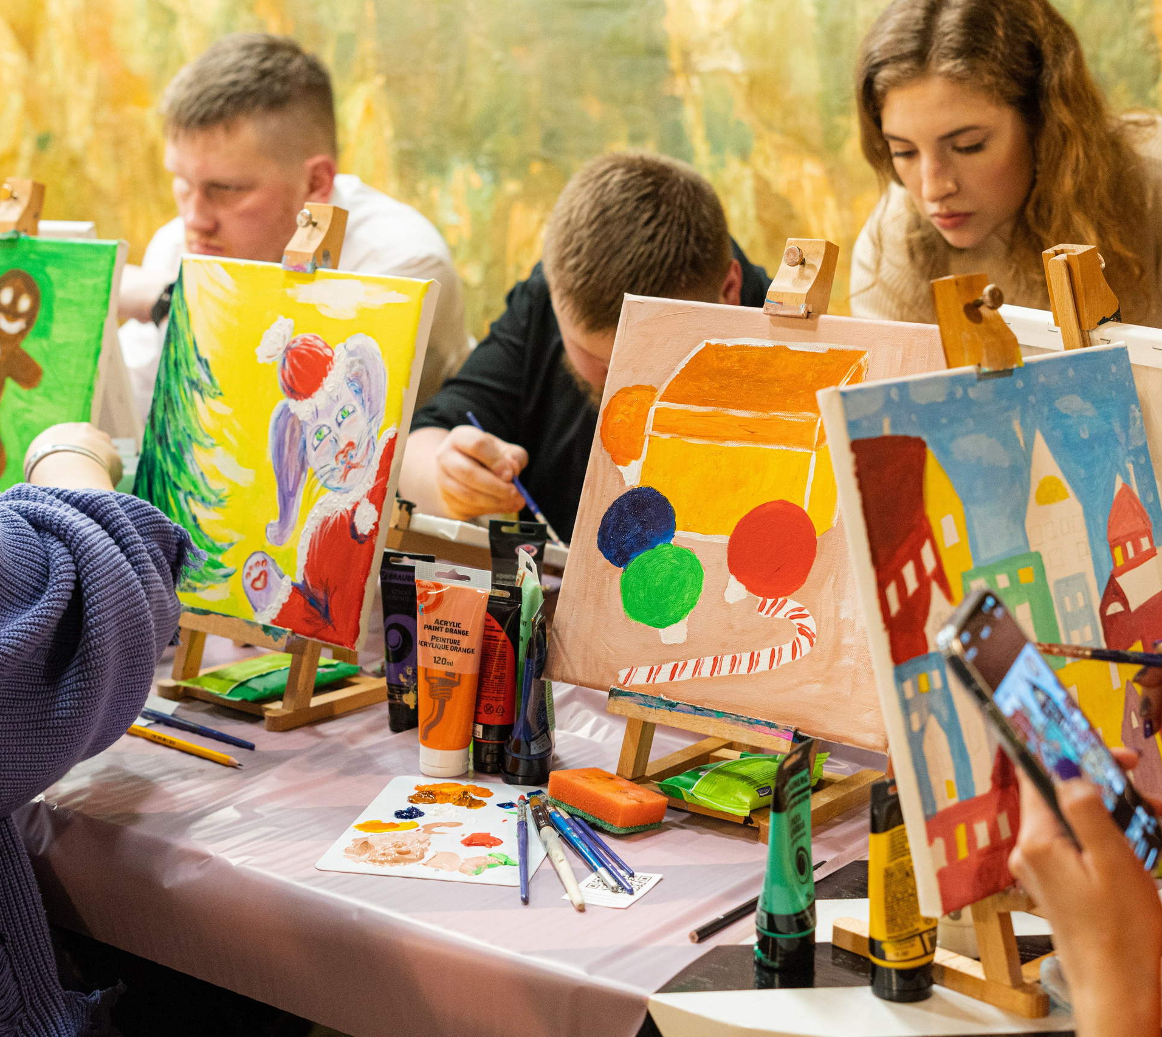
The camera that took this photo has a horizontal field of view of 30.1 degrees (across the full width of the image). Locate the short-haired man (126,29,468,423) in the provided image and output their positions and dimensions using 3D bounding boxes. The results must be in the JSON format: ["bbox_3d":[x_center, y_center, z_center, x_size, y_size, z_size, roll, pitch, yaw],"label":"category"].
[{"bbox_3d":[-0.305,0.102,2.469,0.520,1.280,0.680,9,15,32],"label":"short-haired man"}]

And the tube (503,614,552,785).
[{"bbox_3d":[-0.038,0.137,1.673,0.039,0.134,0.055,5,13,18],"label":"tube"}]

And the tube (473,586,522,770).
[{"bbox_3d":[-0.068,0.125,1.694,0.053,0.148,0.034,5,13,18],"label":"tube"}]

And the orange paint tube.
[{"bbox_3d":[-0.104,0.118,1.687,0.063,0.164,0.040,5,14,19],"label":"orange paint tube"}]

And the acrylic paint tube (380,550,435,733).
[{"bbox_3d":[-0.142,0.102,1.792,0.054,0.148,0.035,8,15,29],"label":"acrylic paint tube"}]

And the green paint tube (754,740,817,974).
[{"bbox_3d":[0.132,0.211,1.347,0.038,0.137,0.057,7,14,27],"label":"green paint tube"}]

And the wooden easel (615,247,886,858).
[{"bbox_3d":[0.135,0.006,1.601,0.165,0.424,0.175,10,16,35],"label":"wooden easel"}]

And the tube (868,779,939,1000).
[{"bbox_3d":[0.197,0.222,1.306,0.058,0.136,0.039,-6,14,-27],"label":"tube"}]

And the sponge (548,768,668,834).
[{"bbox_3d":[0.021,0.210,1.607,0.045,0.025,0.089,-8,16,-34],"label":"sponge"}]

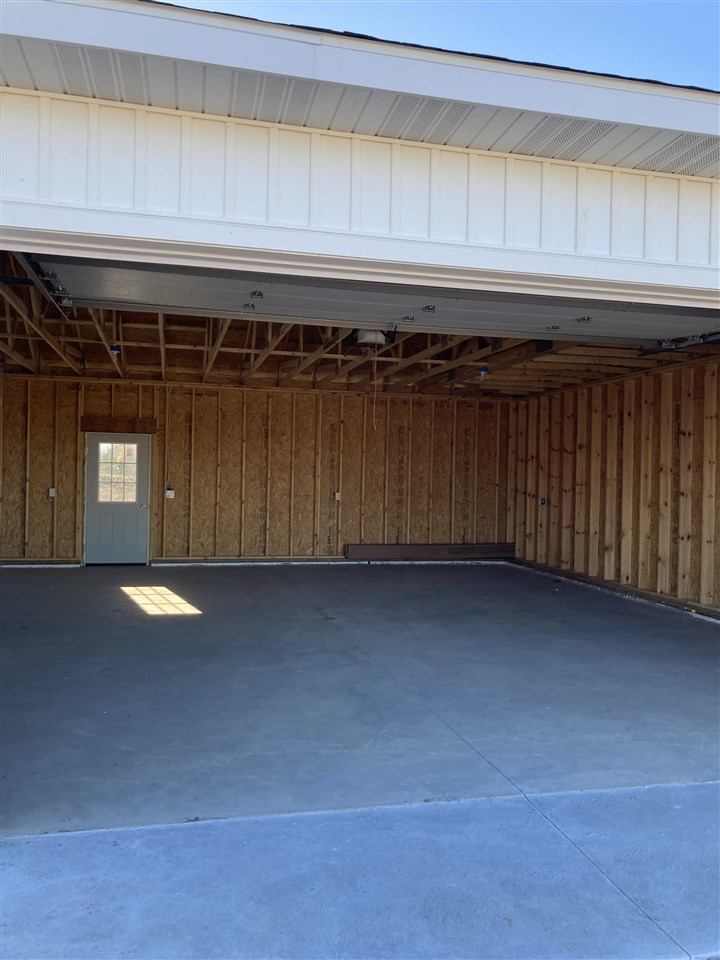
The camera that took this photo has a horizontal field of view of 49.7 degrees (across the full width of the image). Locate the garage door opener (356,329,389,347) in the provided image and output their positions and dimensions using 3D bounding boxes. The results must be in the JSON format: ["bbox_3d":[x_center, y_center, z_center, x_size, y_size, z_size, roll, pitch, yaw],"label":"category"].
[{"bbox_3d":[0.088,-1.294,6.865,0.278,0.198,0.357,1,0,-13],"label":"garage door opener"}]

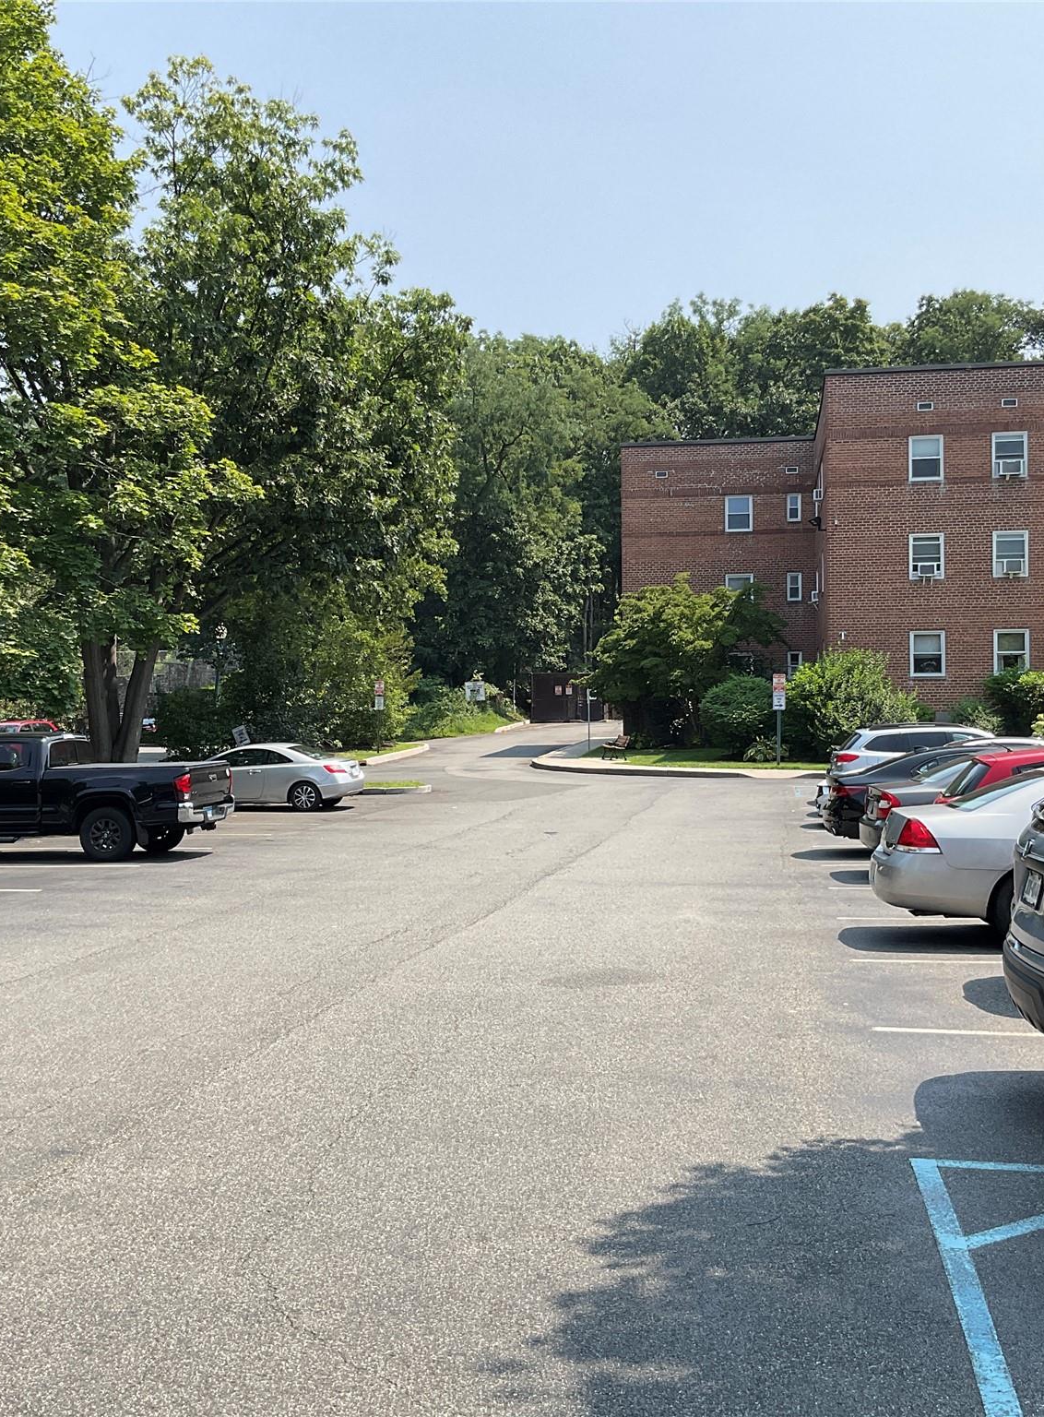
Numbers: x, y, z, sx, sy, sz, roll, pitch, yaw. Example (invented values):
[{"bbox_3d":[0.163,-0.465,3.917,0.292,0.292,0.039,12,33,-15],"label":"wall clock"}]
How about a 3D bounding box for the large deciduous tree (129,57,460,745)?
[{"bbox_3d":[-5.700,-6.800,38.000,9.200,17.400,9.200,-1,-1,9],"label":"large deciduous tree"}]

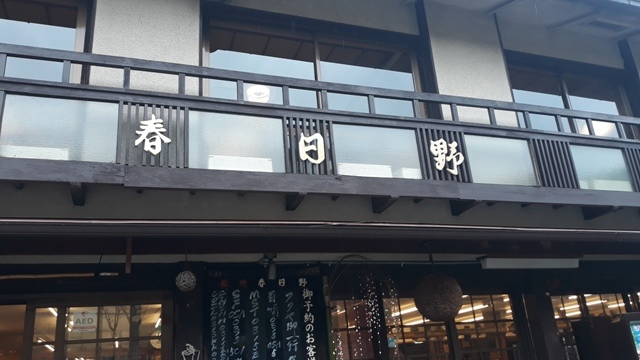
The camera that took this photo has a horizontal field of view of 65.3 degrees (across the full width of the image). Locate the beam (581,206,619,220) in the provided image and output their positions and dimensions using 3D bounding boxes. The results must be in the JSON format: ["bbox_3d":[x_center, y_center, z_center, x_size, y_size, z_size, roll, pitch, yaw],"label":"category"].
[{"bbox_3d":[3.302,0.336,5.879,0.087,0.170,0.420,3,-21,-20],"label":"beam"}]

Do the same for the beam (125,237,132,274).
[{"bbox_3d":[-1.329,0.517,3.478,0.036,0.279,0.035,3,-21,-20],"label":"beam"}]

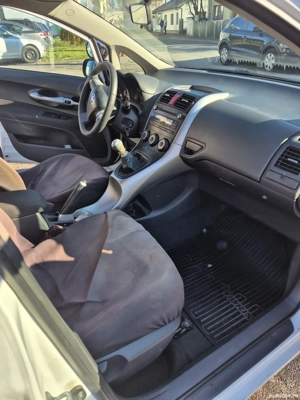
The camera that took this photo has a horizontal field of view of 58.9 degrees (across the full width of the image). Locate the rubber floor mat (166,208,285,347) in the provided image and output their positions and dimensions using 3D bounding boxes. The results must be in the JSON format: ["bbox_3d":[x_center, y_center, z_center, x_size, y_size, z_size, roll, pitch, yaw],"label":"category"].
[{"bbox_3d":[0.345,0.274,1.208,0.580,0.135,0.480,-26,41,-18],"label":"rubber floor mat"}]

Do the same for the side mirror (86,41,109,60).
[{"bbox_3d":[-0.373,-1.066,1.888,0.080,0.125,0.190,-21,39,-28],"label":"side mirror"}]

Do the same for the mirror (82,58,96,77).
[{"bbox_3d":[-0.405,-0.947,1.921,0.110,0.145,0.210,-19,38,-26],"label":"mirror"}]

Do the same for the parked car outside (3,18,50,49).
[{"bbox_3d":[-6.988,-7.251,11.941,4.500,1.460,1.800,-4,34,-6],"label":"parked car outside"}]

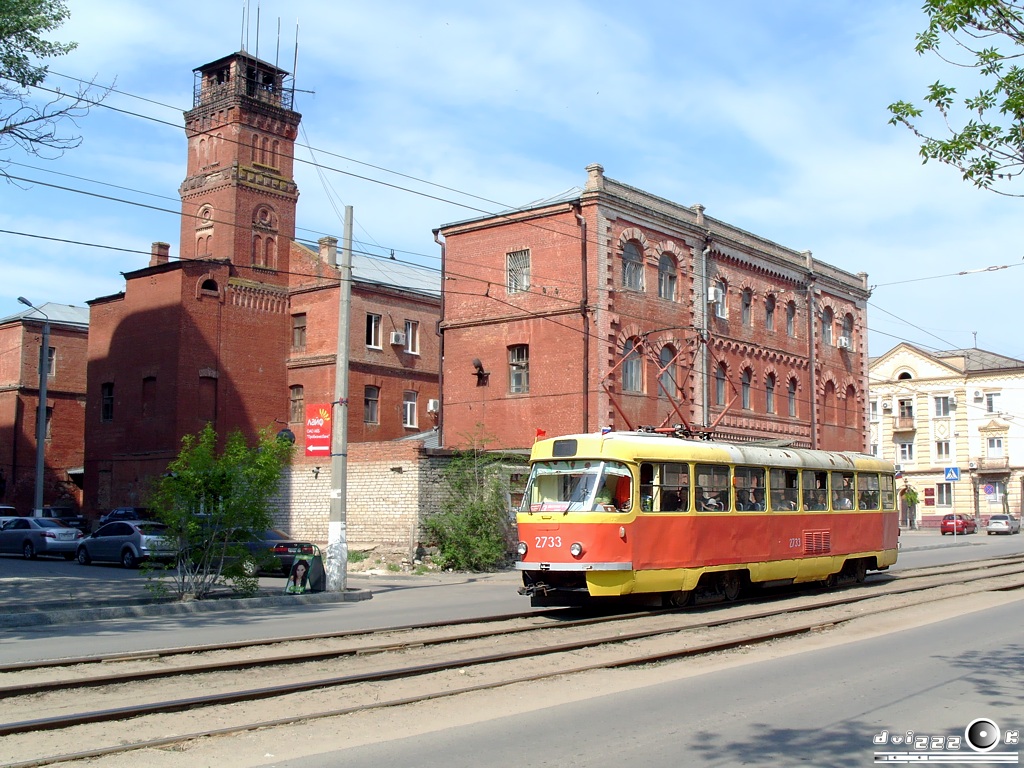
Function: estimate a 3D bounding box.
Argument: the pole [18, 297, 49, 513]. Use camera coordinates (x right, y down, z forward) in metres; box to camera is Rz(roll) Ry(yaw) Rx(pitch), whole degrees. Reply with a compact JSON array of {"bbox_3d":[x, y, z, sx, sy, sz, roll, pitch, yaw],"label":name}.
[{"bbox_3d":[-19.723,1.638,42.168,1.400,10.013,0.350,5,-7,-35],"label":"pole"}]

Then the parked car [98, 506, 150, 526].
[{"bbox_3d":[-17.000,6.259,46.487,4.100,1.430,1.660,-4,-7,38],"label":"parked car"}]

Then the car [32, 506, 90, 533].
[{"bbox_3d":[-24.812,7.499,56.489,3.850,1.540,1.650,-5,-8,38],"label":"car"}]

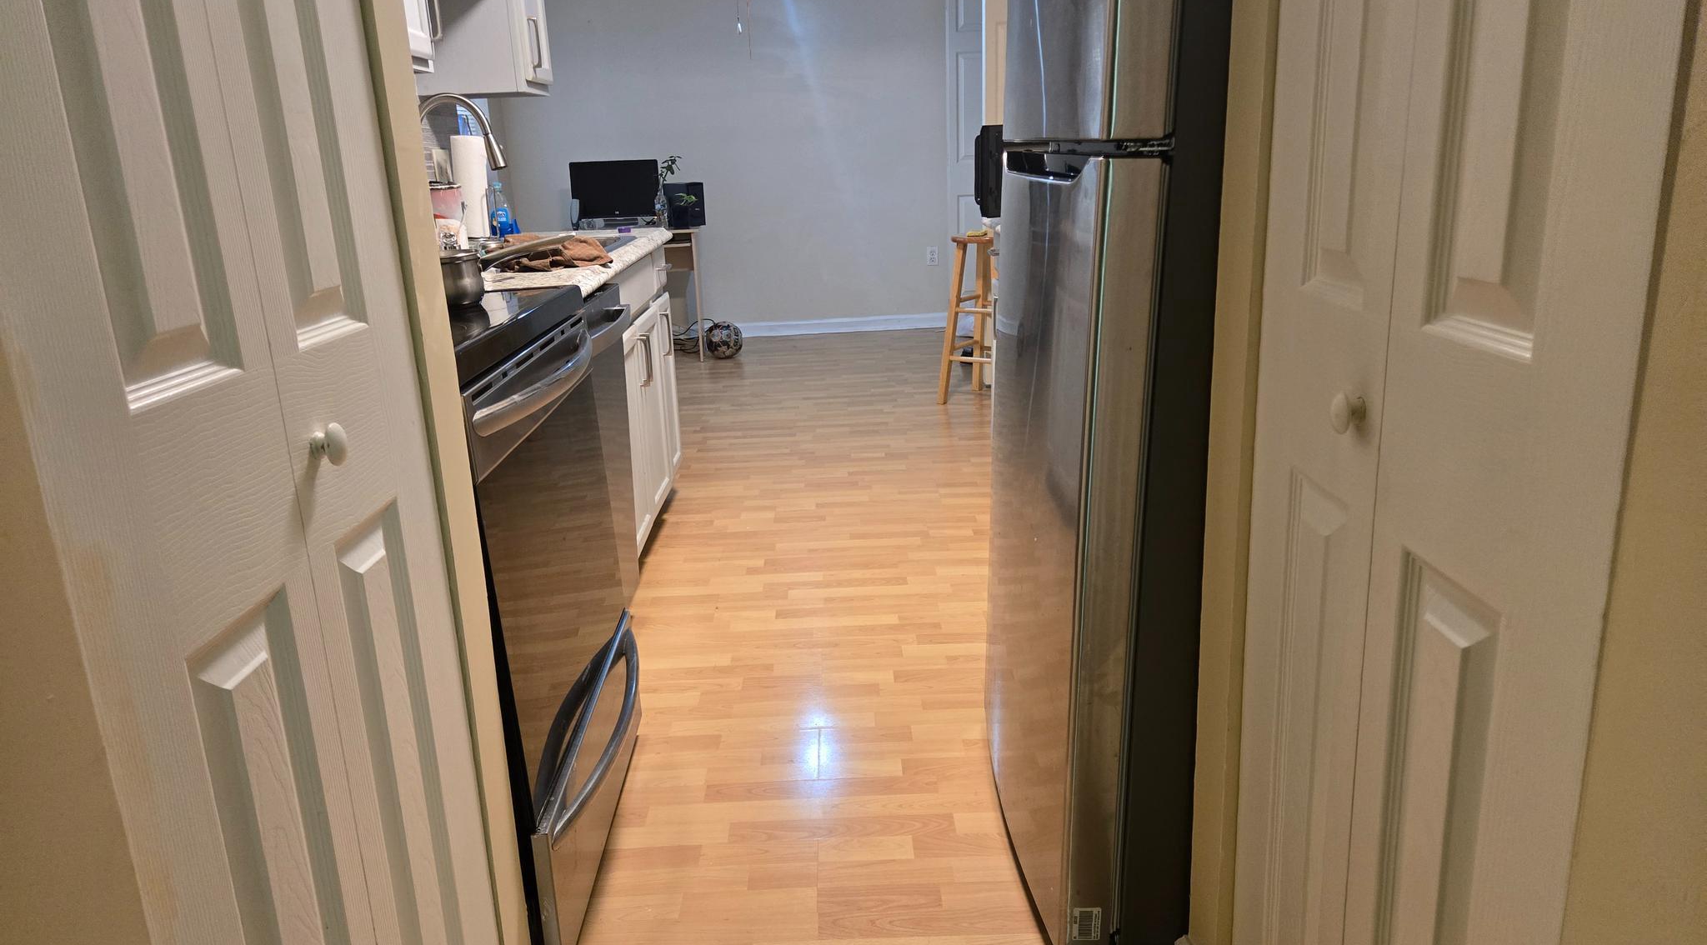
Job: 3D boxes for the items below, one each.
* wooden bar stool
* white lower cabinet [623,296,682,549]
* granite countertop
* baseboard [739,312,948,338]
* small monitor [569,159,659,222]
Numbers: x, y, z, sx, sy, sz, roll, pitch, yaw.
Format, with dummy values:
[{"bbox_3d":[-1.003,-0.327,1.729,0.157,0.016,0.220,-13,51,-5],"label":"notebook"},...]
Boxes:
[{"bbox_3d":[0.637,-0.701,5.247,0.370,0.752,0.370,9,19,35],"label":"wooden bar stool"},{"bbox_3d":[-0.897,-0.171,3.403,0.600,0.630,0.990,-3,16,-2],"label":"white lower cabinet"},{"bbox_3d":[-0.896,-0.551,3.007,0.640,0.040,1.620,-3,16,-2],"label":"granite countertop"},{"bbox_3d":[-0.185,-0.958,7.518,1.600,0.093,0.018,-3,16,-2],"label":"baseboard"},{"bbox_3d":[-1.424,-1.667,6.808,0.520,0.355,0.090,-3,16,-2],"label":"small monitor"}]

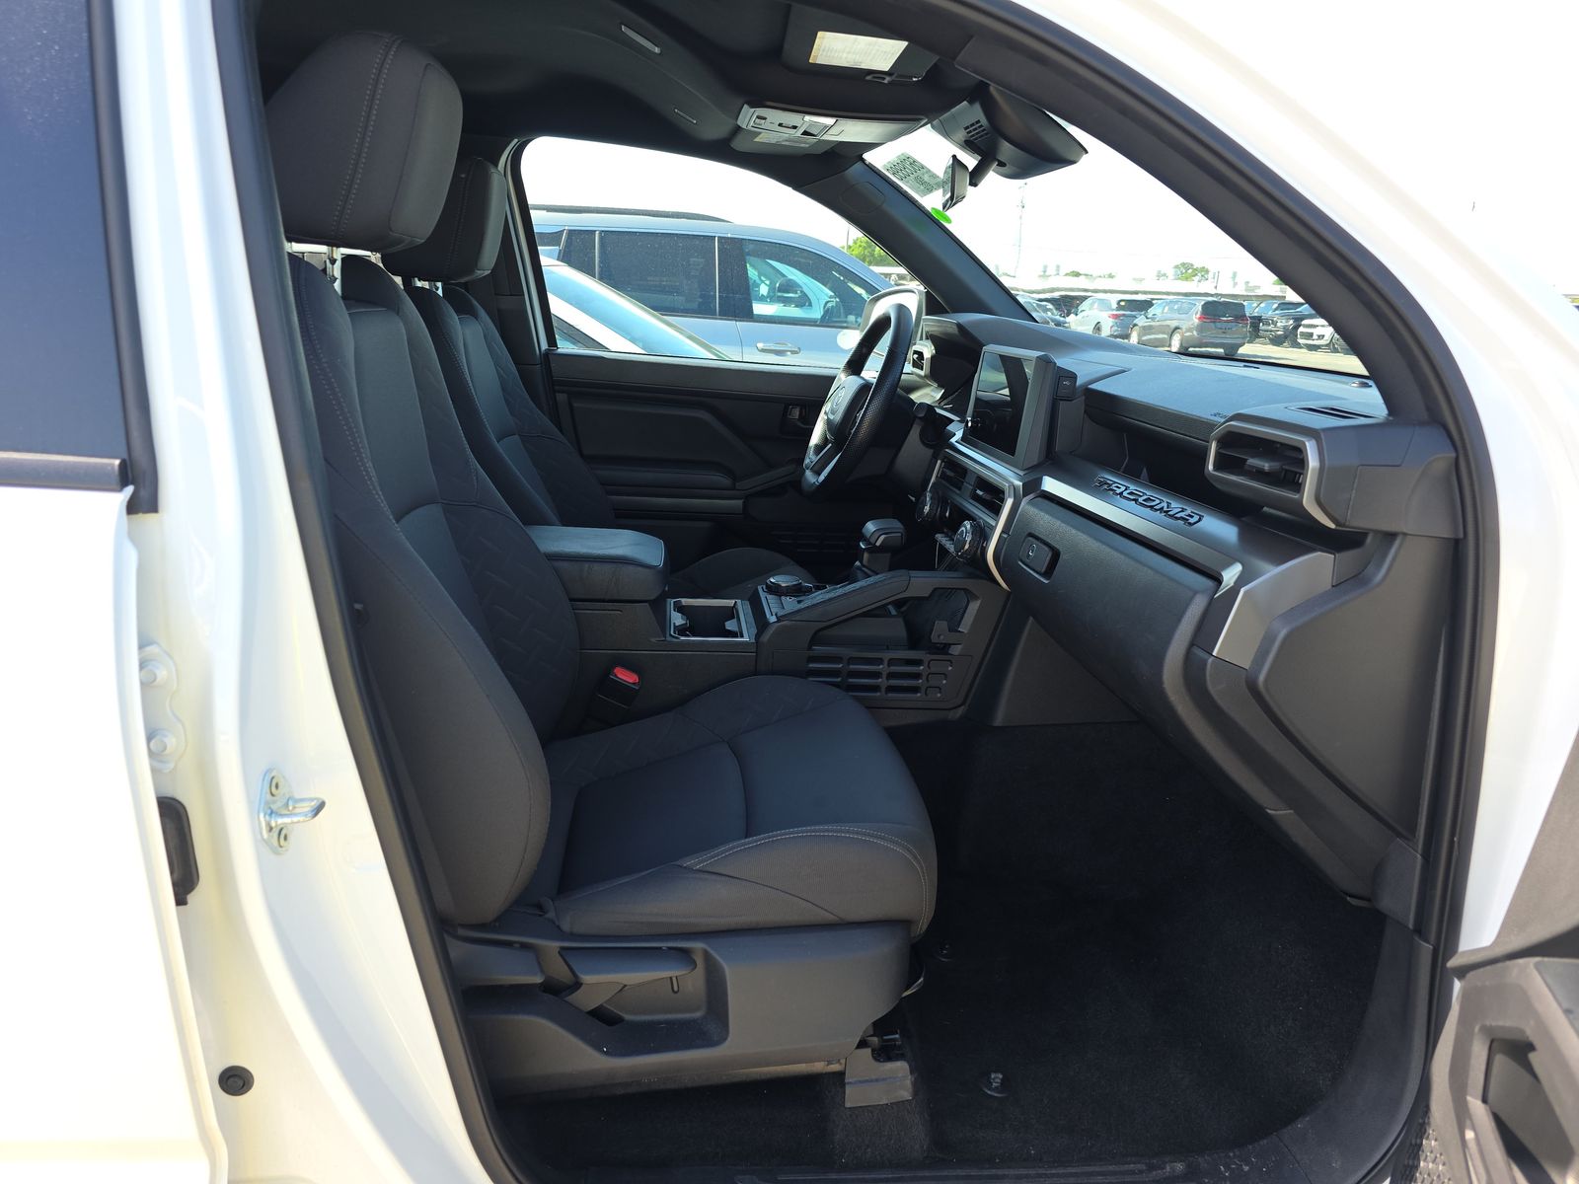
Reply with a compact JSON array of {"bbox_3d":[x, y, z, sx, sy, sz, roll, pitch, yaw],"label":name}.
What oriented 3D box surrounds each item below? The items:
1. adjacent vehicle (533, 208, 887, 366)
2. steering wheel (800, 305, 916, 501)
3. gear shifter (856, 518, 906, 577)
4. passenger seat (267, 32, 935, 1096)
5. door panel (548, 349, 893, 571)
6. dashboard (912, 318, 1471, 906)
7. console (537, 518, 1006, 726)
[{"bbox_3d":[-0.772,-1.445,6.939,4.950,1.800,1.950,1,16,-9],"label":"adjacent vehicle"},{"bbox_3d":[0.121,-0.344,1.917,0.110,0.380,0.380,26,11,-15],"label":"steering wheel"},{"bbox_3d":[0.139,-0.068,1.624,0.080,0.100,0.065,1,16,-9],"label":"gear shifter"},{"bbox_3d":[-0.228,-0.007,1.177,0.800,1.090,0.550,1,16,-9],"label":"passenger seat"},{"bbox_3d":[-0.041,-0.184,2.301,0.970,0.620,0.130,1,16,-9],"label":"door panel"},{"bbox_3d":[0.444,-0.133,1.633,0.480,0.560,1.460,1,16,-9],"label":"dashboard"},{"bbox_3d":[-0.120,0.037,1.601,0.800,0.330,0.270,1,16,-9],"label":"console"}]

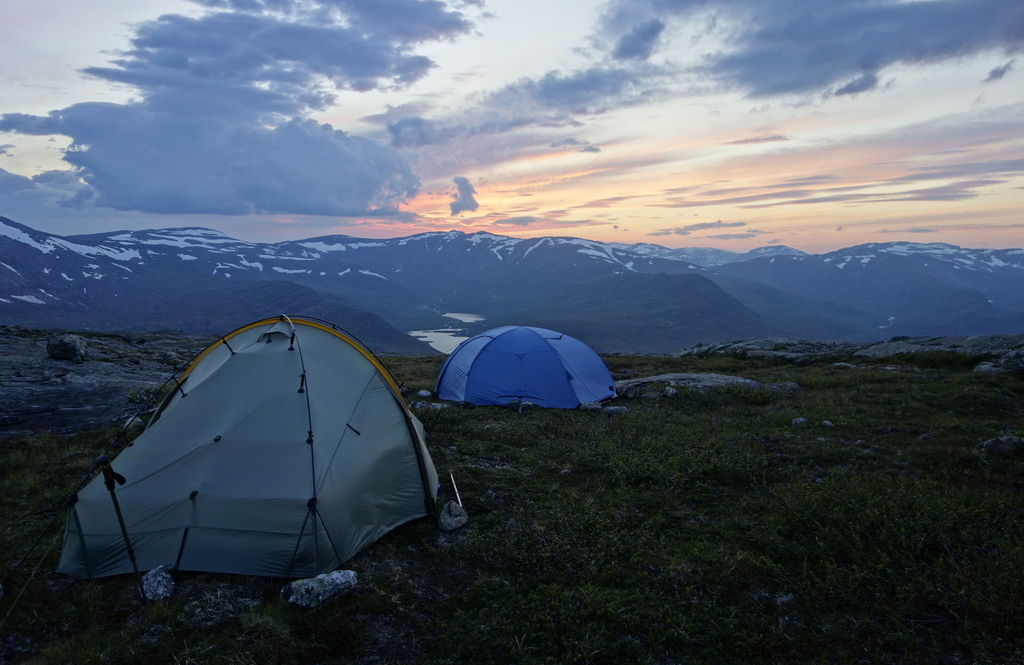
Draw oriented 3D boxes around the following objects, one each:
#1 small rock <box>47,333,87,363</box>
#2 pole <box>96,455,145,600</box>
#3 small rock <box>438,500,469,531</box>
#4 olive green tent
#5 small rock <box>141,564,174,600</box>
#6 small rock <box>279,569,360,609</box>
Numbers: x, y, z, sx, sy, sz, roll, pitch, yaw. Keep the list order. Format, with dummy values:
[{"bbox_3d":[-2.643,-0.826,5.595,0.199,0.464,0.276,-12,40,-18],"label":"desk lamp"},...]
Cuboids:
[{"bbox_3d":[-8.380,0.300,15.000,0.760,0.500,0.600,-2,5,-29],"label":"small rock"},{"bbox_3d":[-1.410,0.719,2.905,0.085,0.570,0.050,-12,9,2],"label":"pole"},{"bbox_3d":[-0.295,0.924,4.030,0.145,0.140,0.120,0,4,-6],"label":"small rock"},{"bbox_3d":[-1.270,0.440,4.380,1.680,1.090,2.250,0,3,2],"label":"olive green tent"},{"bbox_3d":[-1.326,0.939,2.980,0.125,0.130,0.110,-1,4,-17],"label":"small rock"},{"bbox_3d":[-0.716,0.945,2.970,0.280,0.115,0.140,-2,4,-26],"label":"small rock"}]

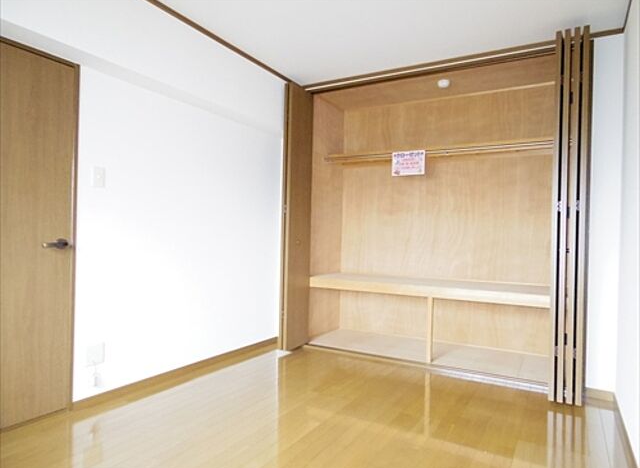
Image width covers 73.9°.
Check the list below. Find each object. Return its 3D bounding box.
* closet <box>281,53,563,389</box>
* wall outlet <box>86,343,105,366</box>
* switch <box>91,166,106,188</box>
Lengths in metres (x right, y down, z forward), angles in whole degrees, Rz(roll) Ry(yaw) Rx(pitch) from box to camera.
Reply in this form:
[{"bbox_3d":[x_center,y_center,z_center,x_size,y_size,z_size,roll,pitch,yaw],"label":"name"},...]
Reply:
[{"bbox_3d":[0.930,-0.116,3.707,2.184,2.361,0.905,1,0,30],"label":"closet"},{"bbox_3d":[-1.310,0.704,2.483,0.012,0.120,0.113,1,0,30],"label":"wall outlet"},{"bbox_3d":[-1.287,-0.328,2.482,0.012,0.120,0.075,1,0,30],"label":"switch"}]

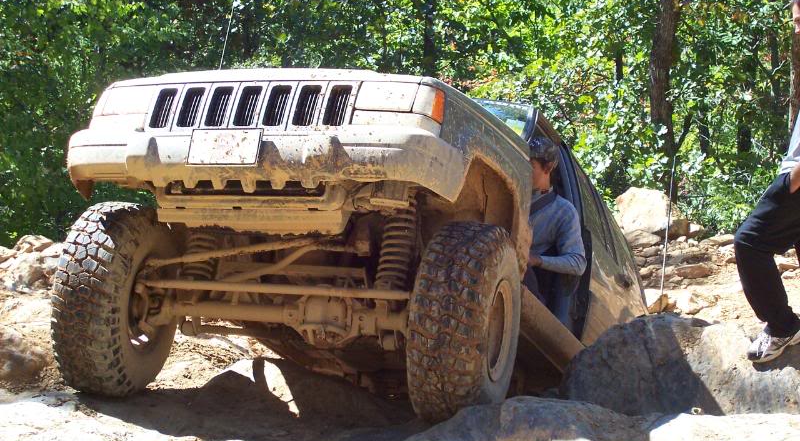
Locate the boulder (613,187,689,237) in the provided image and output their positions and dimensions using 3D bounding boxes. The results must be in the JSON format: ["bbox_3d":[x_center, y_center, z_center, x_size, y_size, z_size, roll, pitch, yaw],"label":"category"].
[{"bbox_3d":[2.140,-0.077,15.500,0.630,0.430,0.500,0,2,0],"label":"boulder"}]

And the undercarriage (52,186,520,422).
[{"bbox_3d":[-0.474,0.366,7.750,1.840,0.920,1.000,0,-16,20],"label":"undercarriage"}]

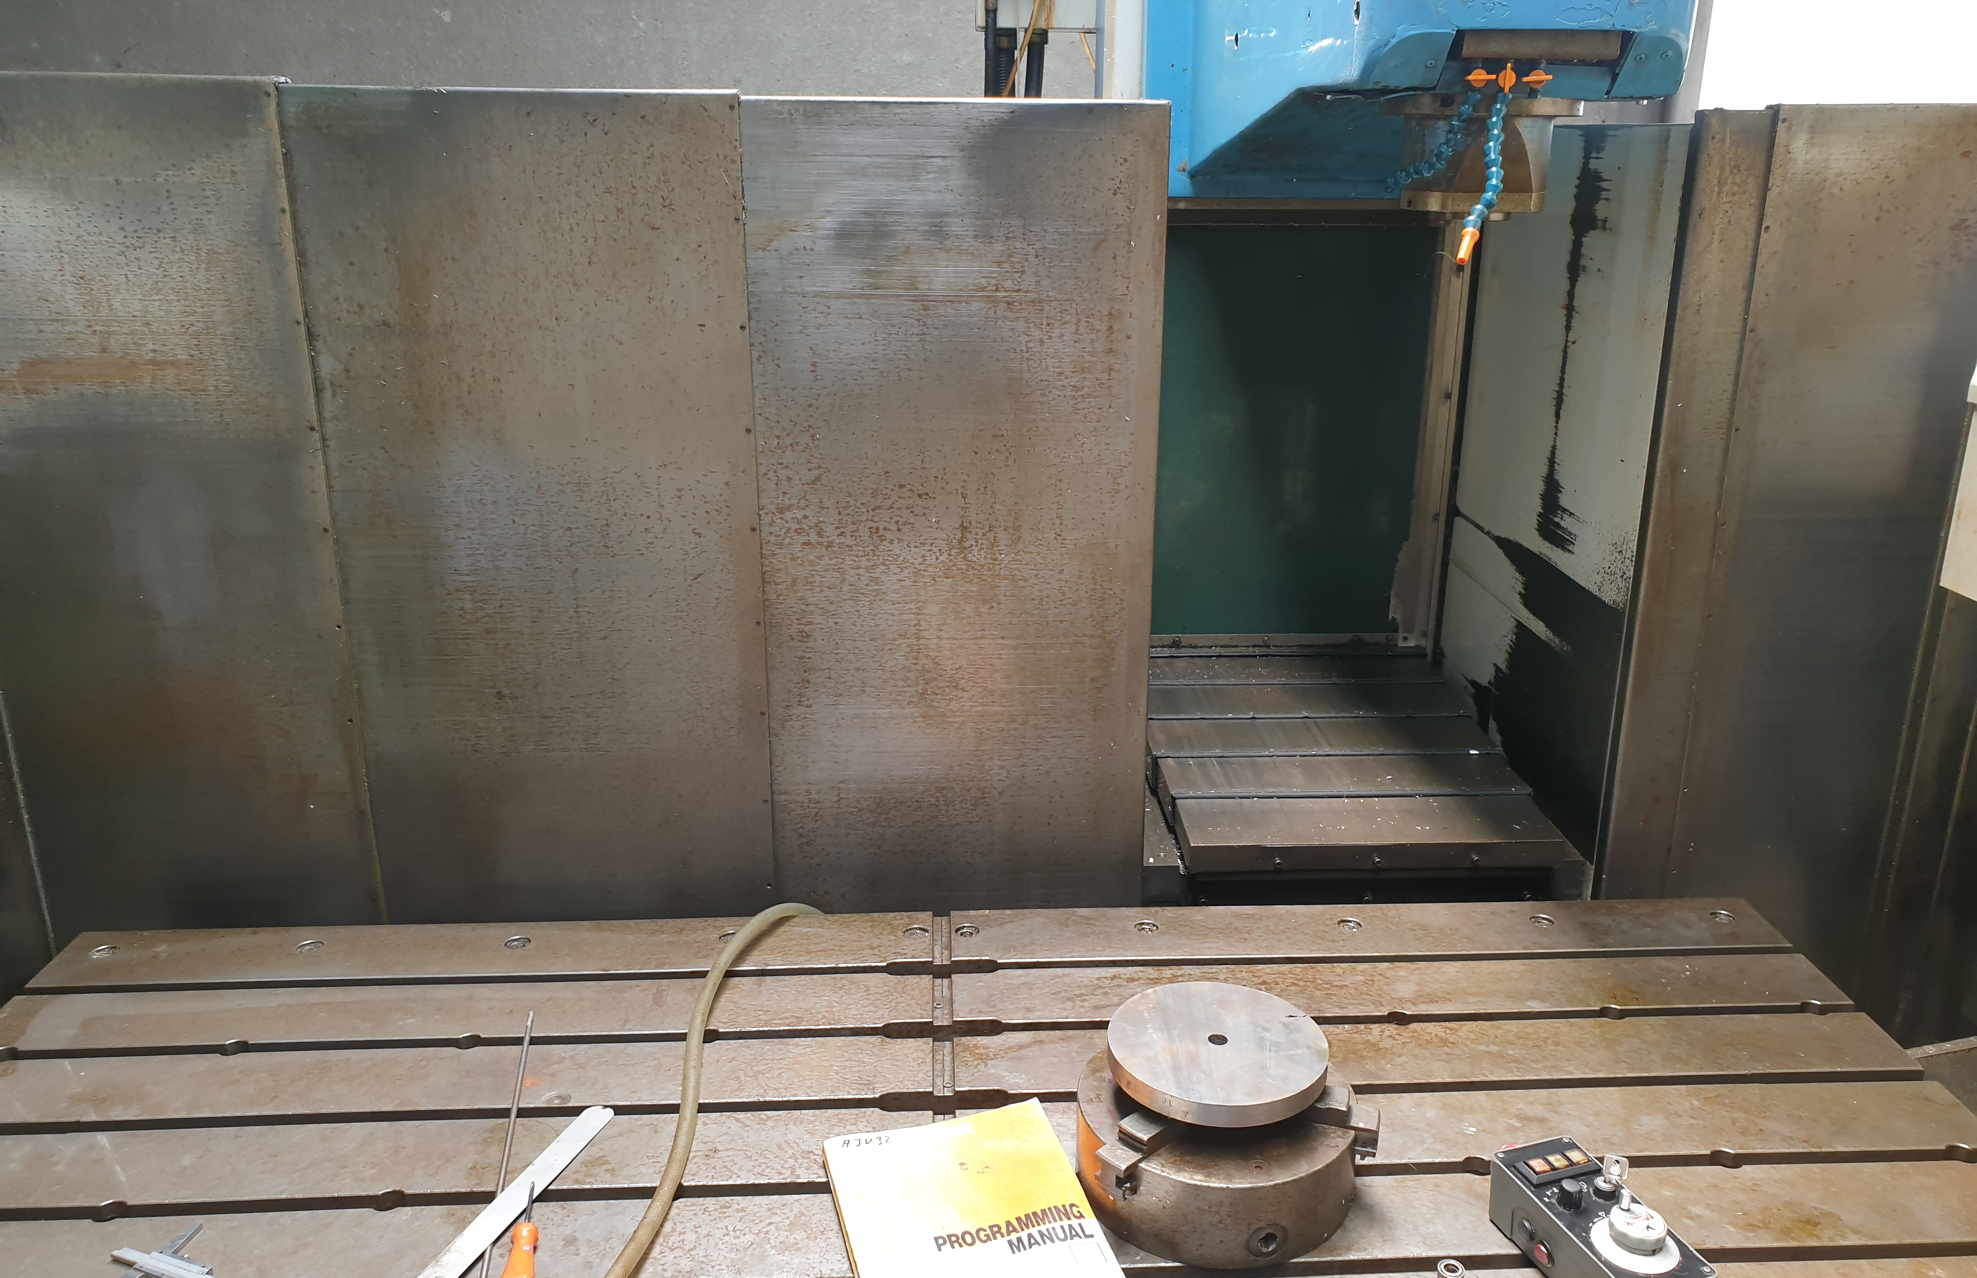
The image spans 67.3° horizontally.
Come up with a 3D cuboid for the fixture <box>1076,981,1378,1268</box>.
[{"bbox_3d":[0.218,0.435,1.395,0.275,0.141,0.280,0,19,0],"label":"fixture"}]

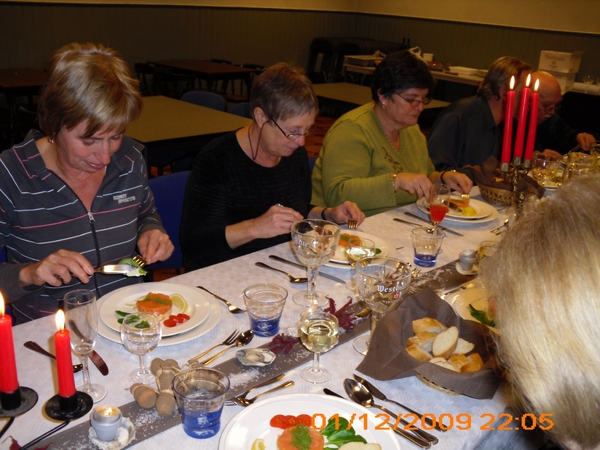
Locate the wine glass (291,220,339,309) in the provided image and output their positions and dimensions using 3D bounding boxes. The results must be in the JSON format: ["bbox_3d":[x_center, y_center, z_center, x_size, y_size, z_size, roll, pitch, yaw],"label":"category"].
[{"bbox_3d":[0.031,0.091,1.403,0.108,0.171,0.108,3,20,1],"label":"wine glass"}]

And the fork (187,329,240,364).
[{"bbox_3d":[-0.165,0.235,1.214,0.021,0.016,0.154,15,24,29],"label":"fork"}]

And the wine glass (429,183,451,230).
[{"bbox_3d":[0.357,-0.014,1.625,0.058,0.174,0.058,-16,28,-39],"label":"wine glass"}]

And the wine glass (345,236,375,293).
[{"bbox_3d":[0.146,0.094,1.502,0.071,0.120,0.071,4,20,0],"label":"wine glass"}]

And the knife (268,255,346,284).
[{"bbox_3d":[0.015,0.106,1.504,0.225,0.010,0.020,17,26,32],"label":"knife"}]

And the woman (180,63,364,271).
[{"bbox_3d":[-0.121,0.137,1.888,0.510,1.220,0.640,-16,28,-42],"label":"woman"}]

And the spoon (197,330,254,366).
[{"bbox_3d":[-0.140,0.237,1.209,0.032,0.018,0.162,16,24,32],"label":"spoon"}]

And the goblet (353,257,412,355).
[{"bbox_3d":[0.156,0.164,1.238,0.106,0.172,0.106,4,20,0],"label":"goblet"}]

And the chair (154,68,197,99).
[{"bbox_3d":[-0.970,-0.932,5.355,0.520,0.800,0.520,-16,28,-41],"label":"chair"}]

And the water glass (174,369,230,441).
[{"bbox_3d":[-0.150,0.278,0.950,0.085,0.084,0.085,3,22,-1],"label":"water glass"}]

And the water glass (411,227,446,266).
[{"bbox_3d":[0.334,0.064,1.639,0.091,0.084,0.091,7,21,12],"label":"water glass"}]

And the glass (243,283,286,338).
[{"bbox_3d":[-0.067,0.172,1.230,0.087,0.081,0.087,3,22,-1],"label":"glass"}]

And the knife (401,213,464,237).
[{"bbox_3d":[0.410,-0.003,1.932,0.021,0.011,0.241,-13,26,-37],"label":"knife"}]

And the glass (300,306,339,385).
[{"bbox_3d":[0.031,0.213,1.091,0.066,0.118,0.066,3,22,-1],"label":"glass"}]

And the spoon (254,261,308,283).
[{"bbox_3d":[-0.035,0.107,1.480,0.175,0.019,0.037,15,25,28],"label":"spoon"}]

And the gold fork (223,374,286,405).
[{"bbox_3d":[-0.081,0.282,1.060,0.144,0.017,0.021,-14,27,-37],"label":"gold fork"}]

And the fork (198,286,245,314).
[{"bbox_3d":[-0.178,0.167,1.401,0.164,0.018,0.022,19,25,36],"label":"fork"}]

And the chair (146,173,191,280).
[{"bbox_3d":[-0.200,0.278,2.073,0.480,0.830,0.540,-16,28,-41],"label":"chair"}]

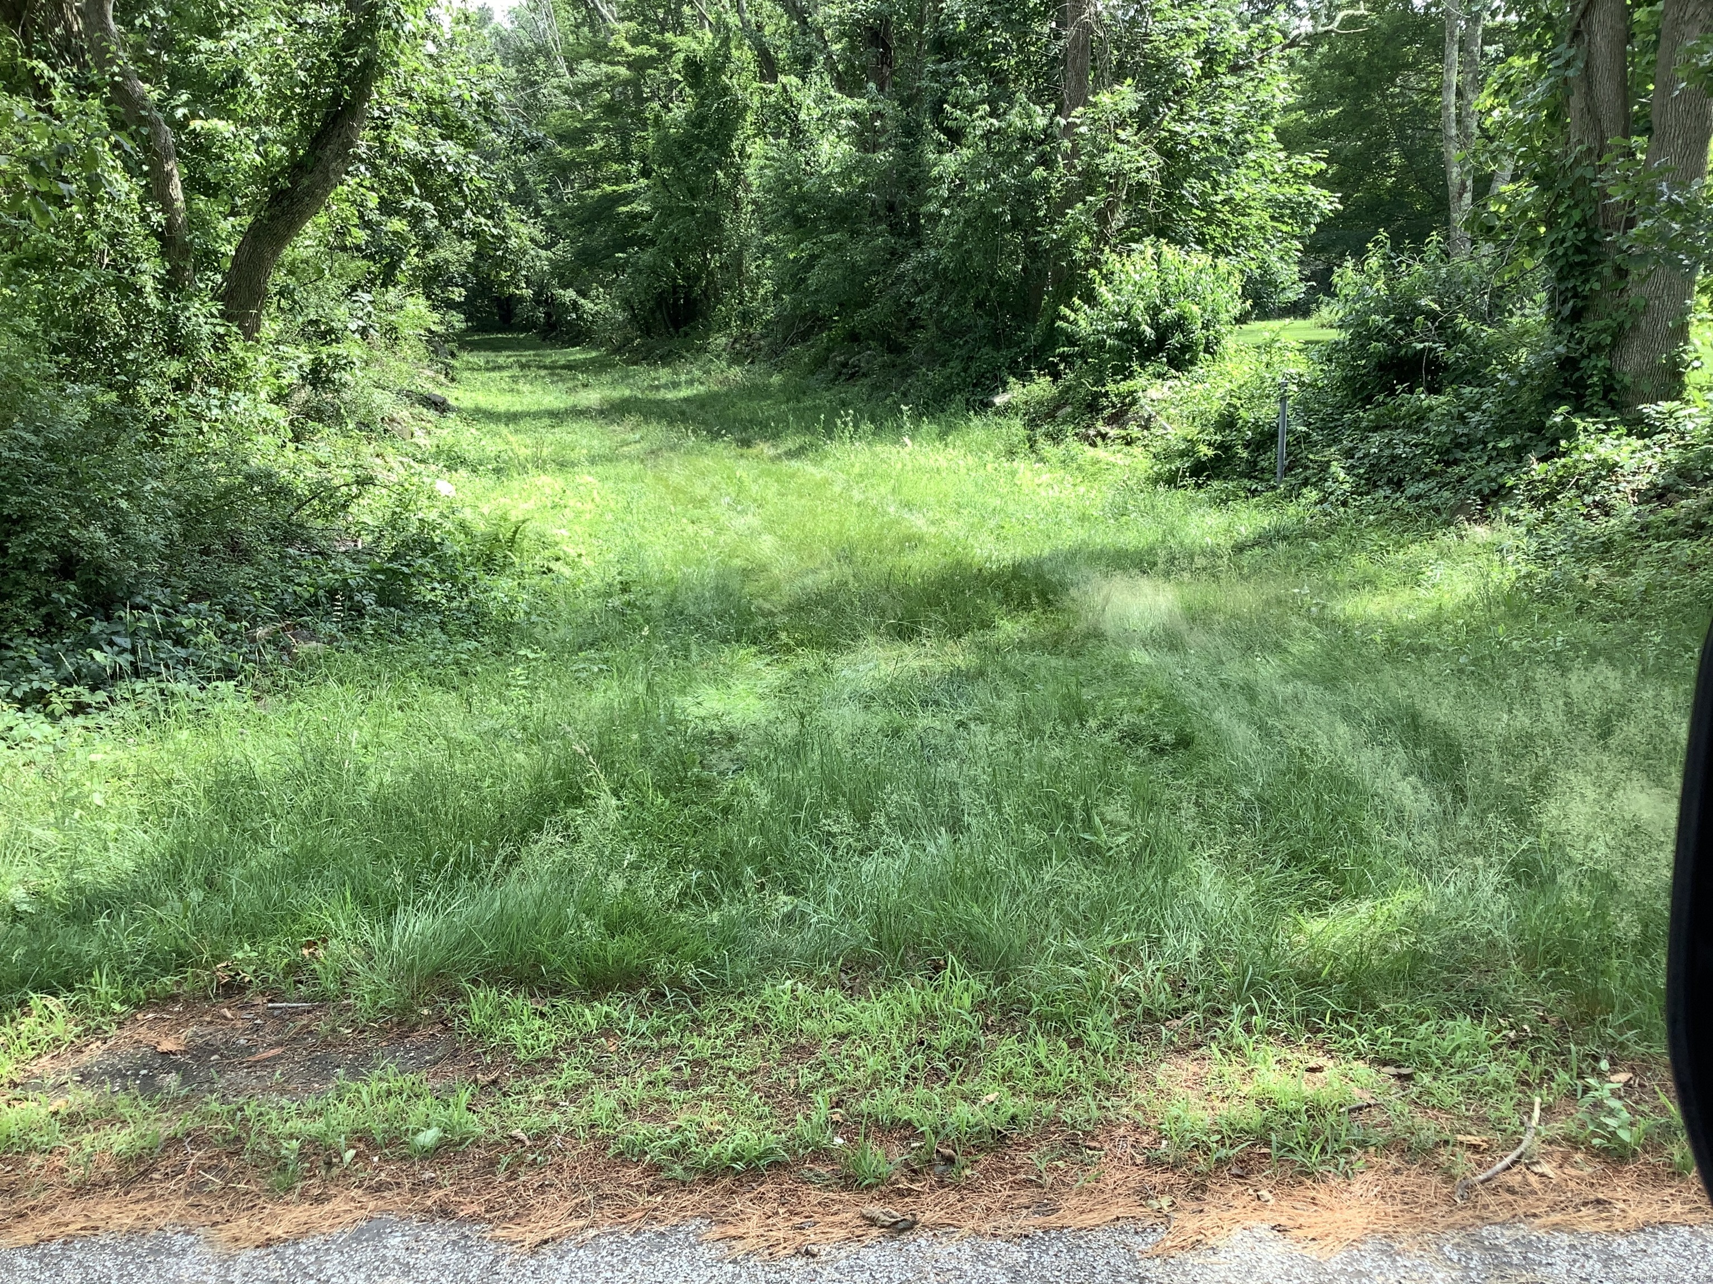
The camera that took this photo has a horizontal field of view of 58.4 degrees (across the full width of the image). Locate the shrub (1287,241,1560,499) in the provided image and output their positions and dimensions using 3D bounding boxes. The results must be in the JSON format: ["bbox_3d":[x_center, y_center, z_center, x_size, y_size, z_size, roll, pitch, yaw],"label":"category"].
[{"bbox_3d":[4.681,-2.263,12.611,2.200,1.970,1.900,0,13,0],"label":"shrub"}]

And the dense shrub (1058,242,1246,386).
[{"bbox_3d":[3.332,-3.643,17.323,2.100,1.730,1.900,0,13,0],"label":"dense shrub"}]

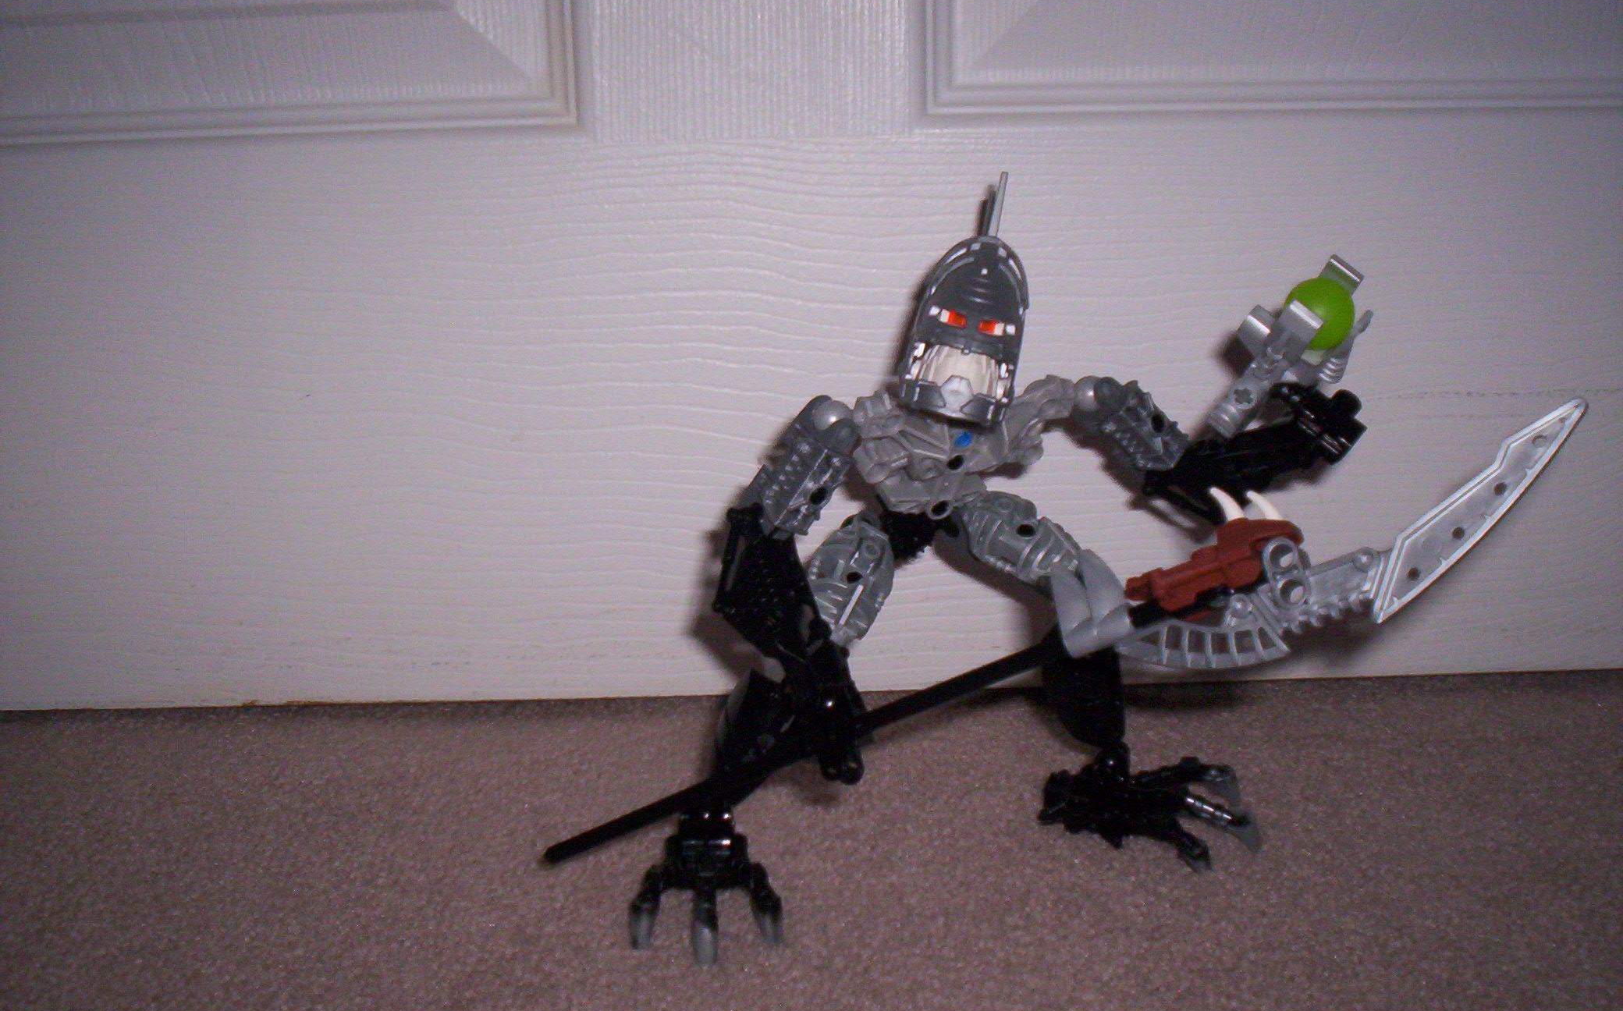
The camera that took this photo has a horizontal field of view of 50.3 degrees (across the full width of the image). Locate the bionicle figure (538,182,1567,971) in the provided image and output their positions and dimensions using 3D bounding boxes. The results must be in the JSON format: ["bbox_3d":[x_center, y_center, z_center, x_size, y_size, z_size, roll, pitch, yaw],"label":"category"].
[{"bbox_3d":[0.050,0.010,0.423,0.226,0.172,0.110,-5,15,-12],"label":"bionicle figure"}]

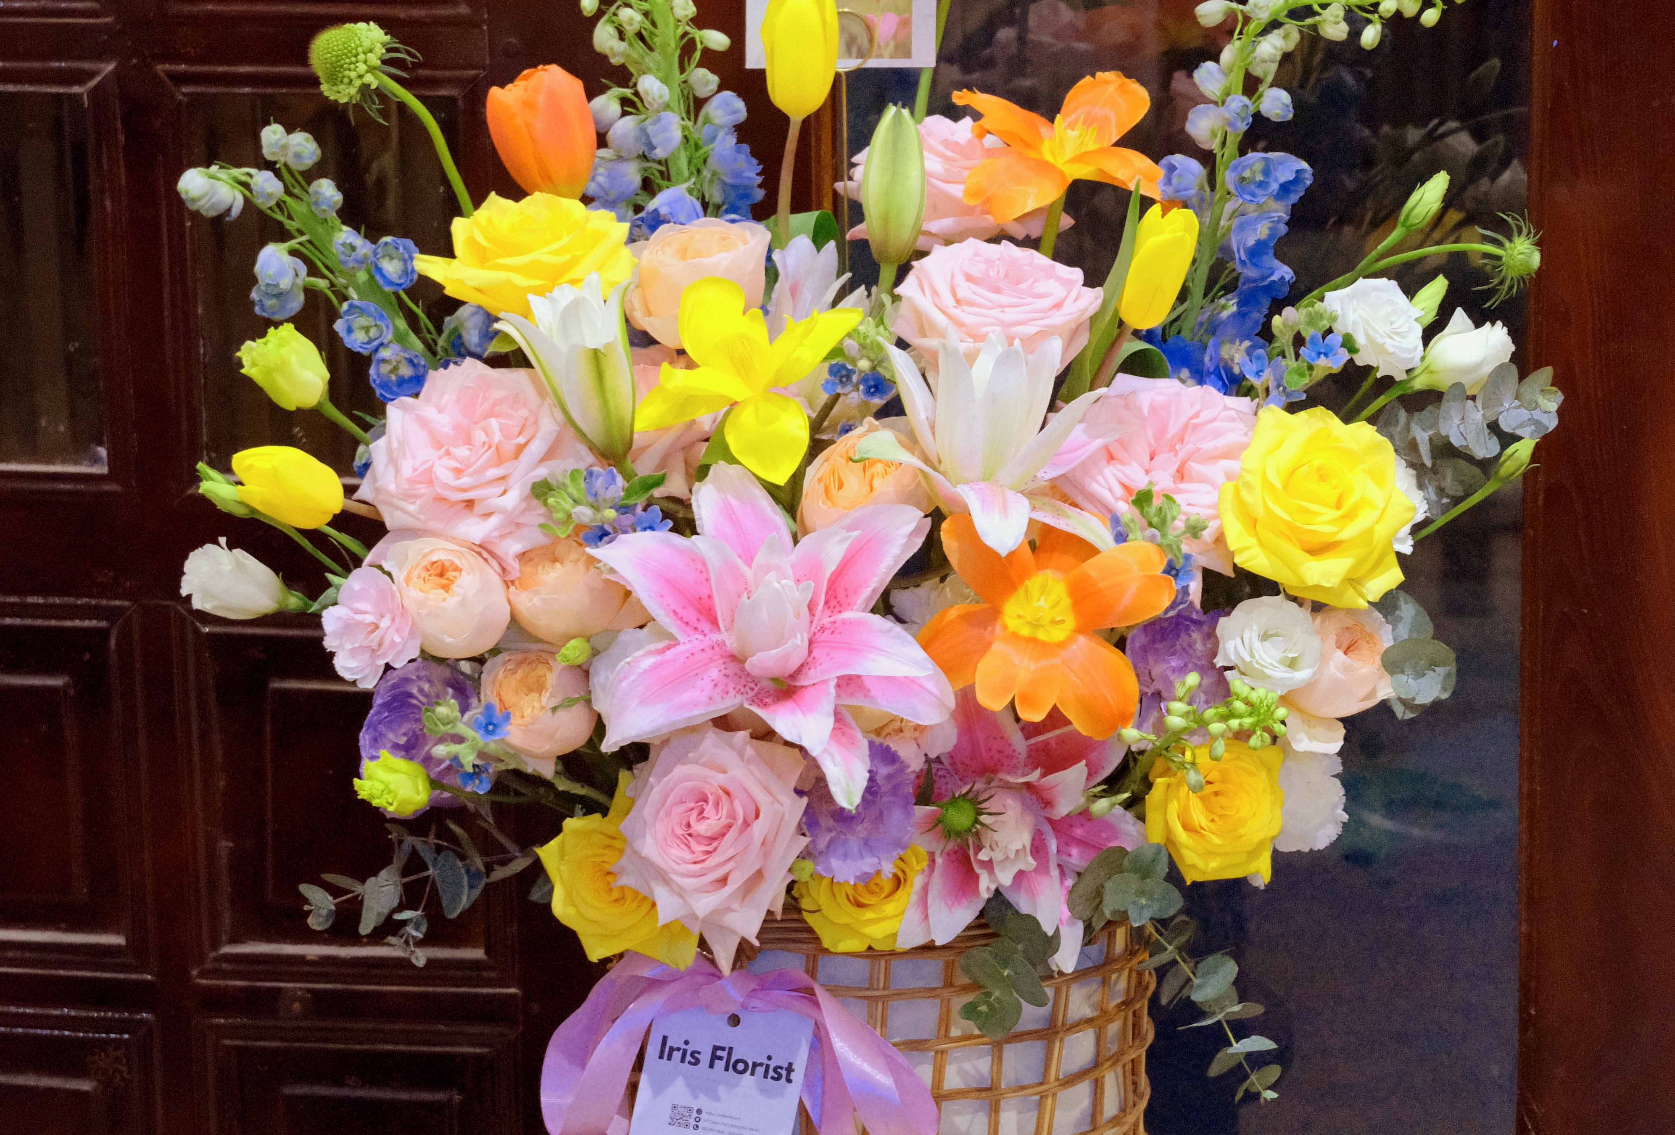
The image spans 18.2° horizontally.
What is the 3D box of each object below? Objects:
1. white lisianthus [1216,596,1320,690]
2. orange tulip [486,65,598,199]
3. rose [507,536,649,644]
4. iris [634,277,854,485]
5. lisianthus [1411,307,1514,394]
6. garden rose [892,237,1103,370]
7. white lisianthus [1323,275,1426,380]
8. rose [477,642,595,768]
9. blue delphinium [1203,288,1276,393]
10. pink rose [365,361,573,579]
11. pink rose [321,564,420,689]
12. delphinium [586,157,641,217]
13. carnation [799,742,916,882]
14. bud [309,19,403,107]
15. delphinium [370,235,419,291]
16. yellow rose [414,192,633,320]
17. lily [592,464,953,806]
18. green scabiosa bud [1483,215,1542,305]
[{"bbox_3d":[0.212,0.037,2.570,0.053,0.050,0.042,-3,-11,-10],"label":"white lisianthus"},{"bbox_3d":[-0.141,-0.207,2.500,0.050,0.066,0.050,-12,13,0],"label":"orange tulip"},{"bbox_3d":[-0.122,0.010,2.420,0.062,0.056,0.055,2,-30,11],"label":"rose"},{"bbox_3d":[-0.044,-0.087,2.430,0.100,0.096,0.065,-1,-16,0],"label":"iris"},{"bbox_3d":[0.306,-0.106,2.556,0.052,0.043,0.042,-6,11,22],"label":"lisianthus"},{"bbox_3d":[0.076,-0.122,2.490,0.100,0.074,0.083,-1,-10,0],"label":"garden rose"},{"bbox_3d":[0.256,-0.114,2.500,0.050,0.048,0.039,-5,-9,-17],"label":"white lisianthus"},{"bbox_3d":[-0.142,0.067,2.480,0.056,0.056,0.053,-21,-34,15],"label":"rose"},{"bbox_3d":[0.197,-0.113,2.574,0.037,0.051,0.038,-3,14,-10],"label":"blue delphinium"},{"bbox_3d":[-0.176,-0.048,2.501,0.100,0.098,0.068,3,-11,15],"label":"pink rose"},{"bbox_3d":[-0.230,0.029,2.580,0.050,0.060,0.042,4,7,20],"label":"pink rose"},{"bbox_3d":[-0.108,-0.183,2.520,0.028,0.030,0.027,2,-5,12],"label":"delphinium"},{"bbox_3d":[0.010,0.119,2.540,0.060,0.068,0.045,-1,3,0],"label":"carnation"},{"bbox_3d":[-0.233,-0.243,2.531,0.041,0.039,0.040,12,-1,43],"label":"bud"},{"bbox_3d":[-0.220,-0.151,2.600,0.025,0.029,0.025,-1,-6,0],"label":"delphinium"},{"bbox_3d":[-0.150,-0.148,2.492,0.105,0.058,0.100,-3,27,1],"label":"yellow rose"},{"bbox_3d":[-0.031,0.032,2.500,0.170,0.160,0.090,0,-12,3],"label":"lily"},{"bbox_3d":[0.330,-0.150,2.556,0.034,0.043,0.035,7,15,29],"label":"green scabiosa bud"}]

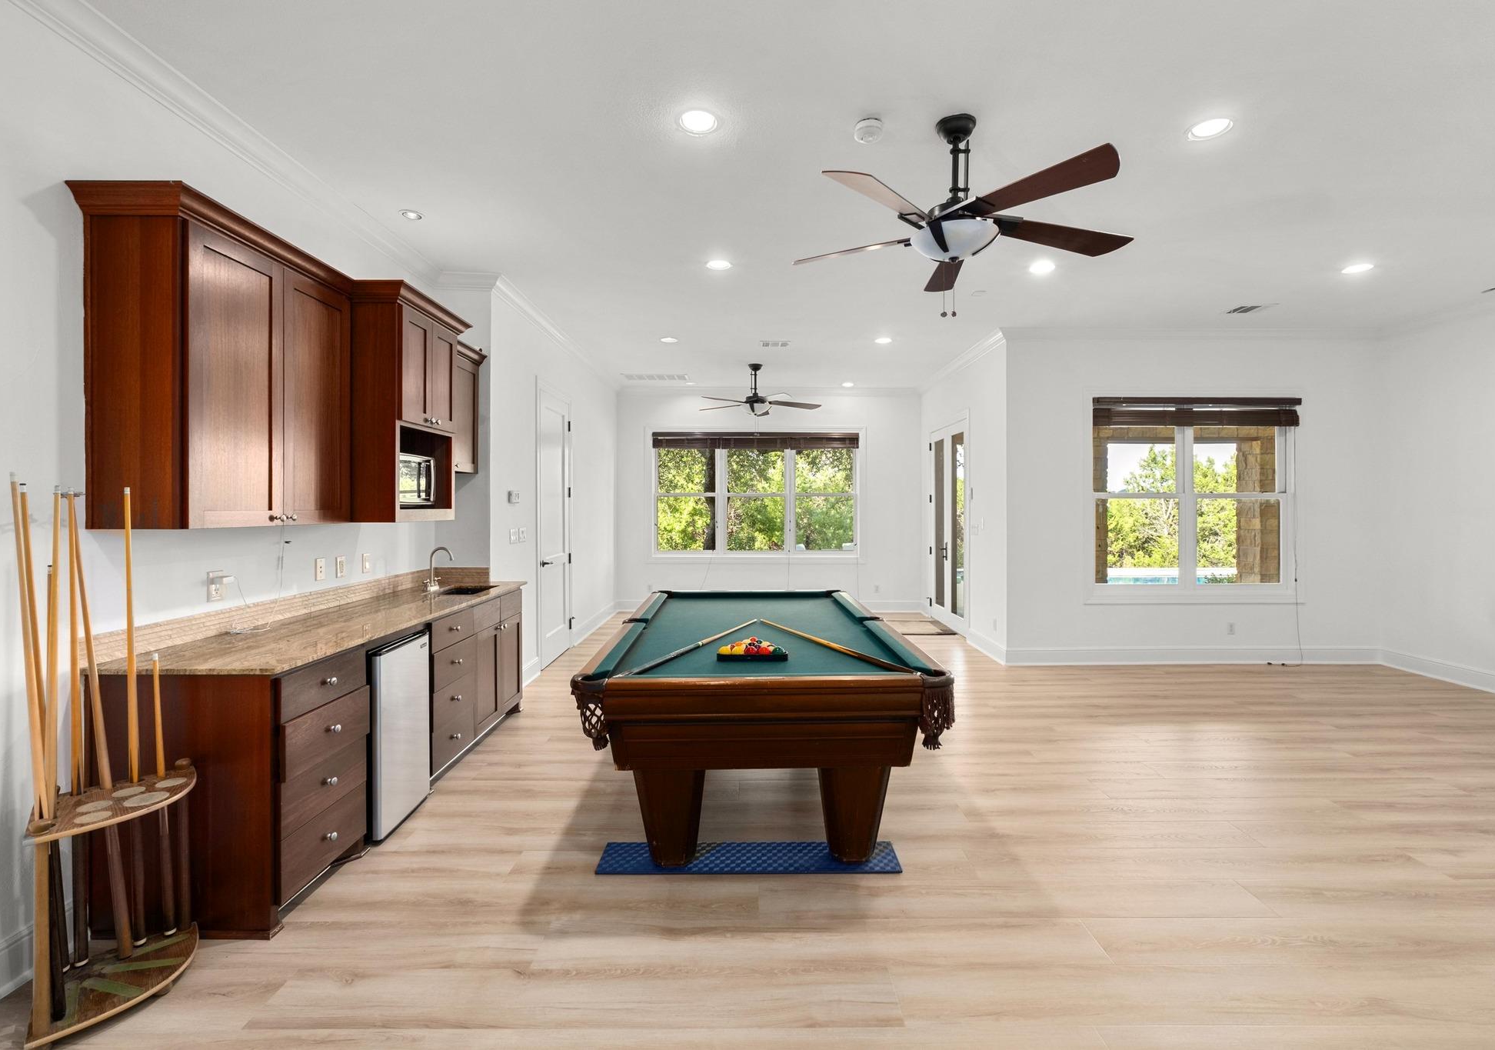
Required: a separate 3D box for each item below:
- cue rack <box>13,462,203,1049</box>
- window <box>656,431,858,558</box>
[{"bbox_3d":[-1.930,0.640,1.930,0.410,1.500,0.480,0,2,7],"label":"cue rack"},{"bbox_3d":[0.130,-0.412,8.975,2.800,1.690,0.110,0,2,0],"label":"window"}]

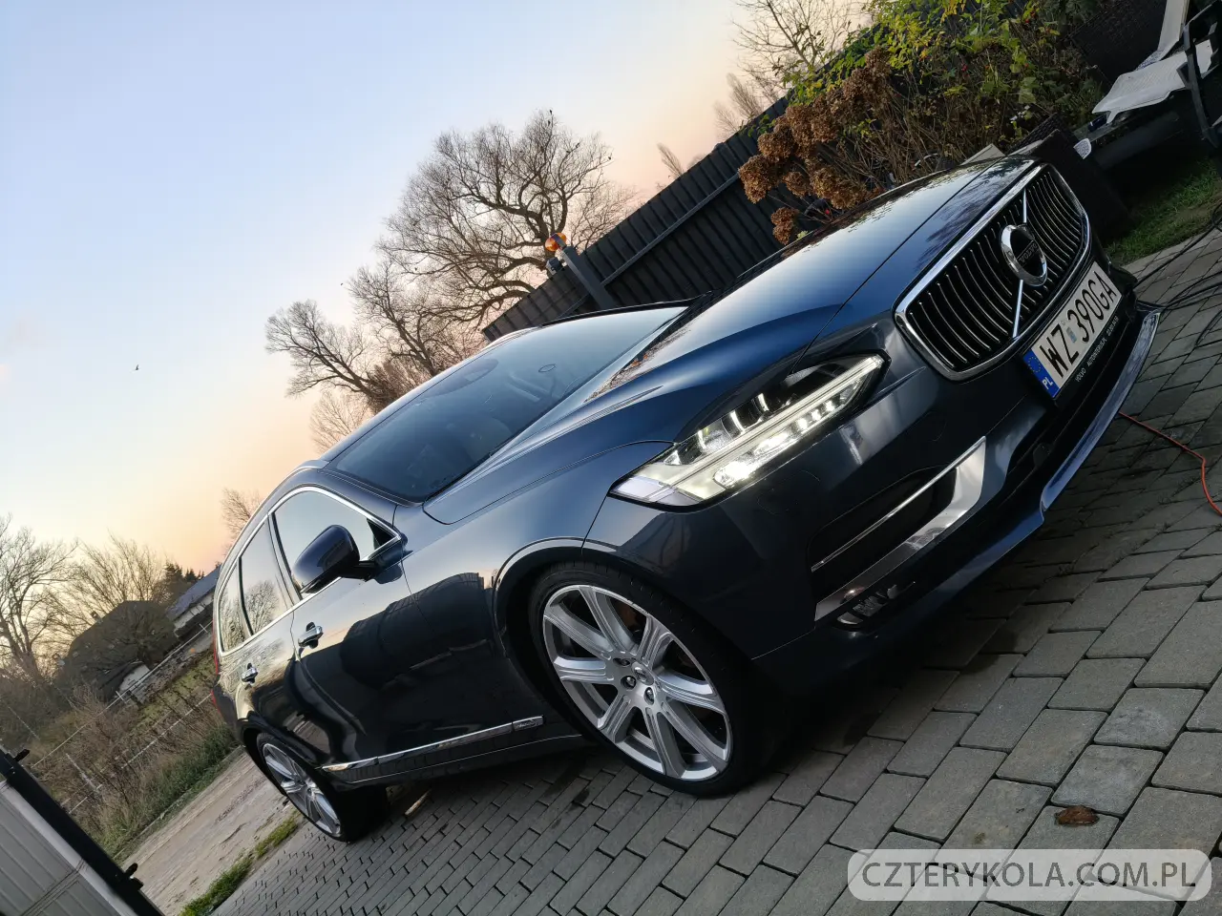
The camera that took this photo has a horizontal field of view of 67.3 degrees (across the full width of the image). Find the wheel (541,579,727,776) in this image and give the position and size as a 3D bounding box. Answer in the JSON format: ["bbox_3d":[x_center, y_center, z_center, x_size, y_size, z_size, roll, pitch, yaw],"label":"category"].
[{"bbox_3d":[0.107,0.464,2.127,0.200,0.540,0.540,-40,4,-37],"label":"wheel"}]

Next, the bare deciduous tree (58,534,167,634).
[{"bbox_3d":[-33.987,11.109,64.958,7.497,10.997,7.497,-42,8,-27],"label":"bare deciduous tree"}]

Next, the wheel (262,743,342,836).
[{"bbox_3d":[-1.406,1.528,4.414,0.200,0.540,0.540,-41,5,-39],"label":"wheel"}]

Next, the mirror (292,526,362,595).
[{"bbox_3d":[-0.855,0.308,2.772,0.220,0.145,0.125,-41,5,-39],"label":"mirror"}]

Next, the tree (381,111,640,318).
[{"bbox_3d":[-3.428,-9.842,43.093,10.594,11.311,10.594,-38,7,4],"label":"tree"}]

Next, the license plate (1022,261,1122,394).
[{"bbox_3d":[1.008,-0.292,1.970,0.520,0.114,0.030,-41,5,-39],"label":"license plate"}]

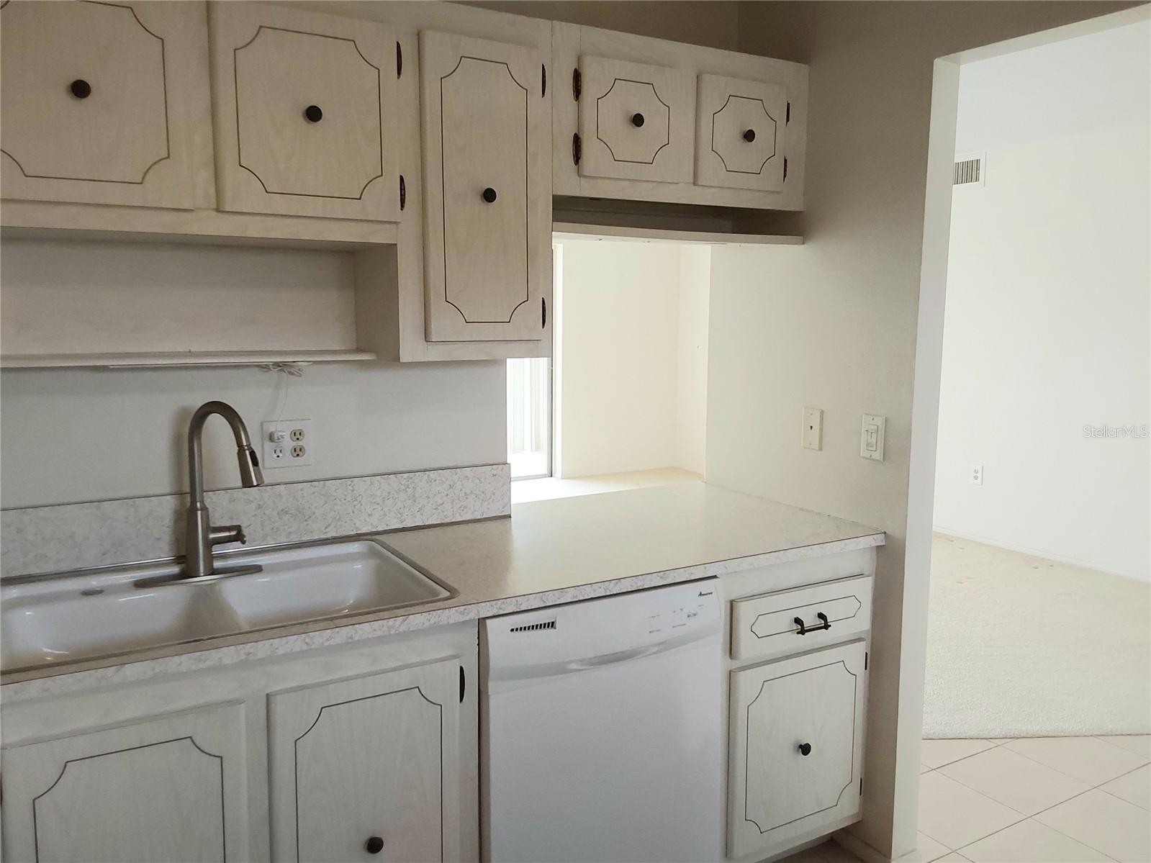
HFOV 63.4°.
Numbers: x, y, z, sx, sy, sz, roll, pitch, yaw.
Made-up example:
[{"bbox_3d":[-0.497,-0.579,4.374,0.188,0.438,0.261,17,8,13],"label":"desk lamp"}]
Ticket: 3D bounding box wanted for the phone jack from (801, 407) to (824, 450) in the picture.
[{"bbox_3d":[0.669,-0.006,2.632,0.012,0.115,0.072,-4,9,-30],"label":"phone jack"}]

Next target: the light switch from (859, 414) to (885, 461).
[{"bbox_3d":[0.781,0.017,2.442,0.012,0.115,0.073,-4,9,-30],"label":"light switch"}]

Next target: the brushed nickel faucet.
[{"bbox_3d":[-0.725,0.125,1.960,0.260,0.390,0.125,7,10,40],"label":"brushed nickel faucet"}]

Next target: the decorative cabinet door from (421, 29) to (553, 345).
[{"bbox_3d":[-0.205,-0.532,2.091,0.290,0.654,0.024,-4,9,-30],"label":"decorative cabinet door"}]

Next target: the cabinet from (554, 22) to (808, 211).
[{"bbox_3d":[0.221,-0.801,2.511,0.800,0.400,0.320,-4,9,-30],"label":"cabinet"}]

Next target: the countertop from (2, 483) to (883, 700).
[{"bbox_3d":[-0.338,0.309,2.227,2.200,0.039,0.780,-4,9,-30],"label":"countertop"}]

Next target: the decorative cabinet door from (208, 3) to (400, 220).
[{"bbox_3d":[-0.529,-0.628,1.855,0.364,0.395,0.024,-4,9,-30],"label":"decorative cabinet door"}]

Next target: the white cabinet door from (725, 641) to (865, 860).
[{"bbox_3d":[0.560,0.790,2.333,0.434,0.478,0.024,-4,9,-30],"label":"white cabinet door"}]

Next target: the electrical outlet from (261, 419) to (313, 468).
[{"bbox_3d":[-0.700,0.031,2.264,0.116,0.114,0.010,-4,9,-30],"label":"electrical outlet"}]

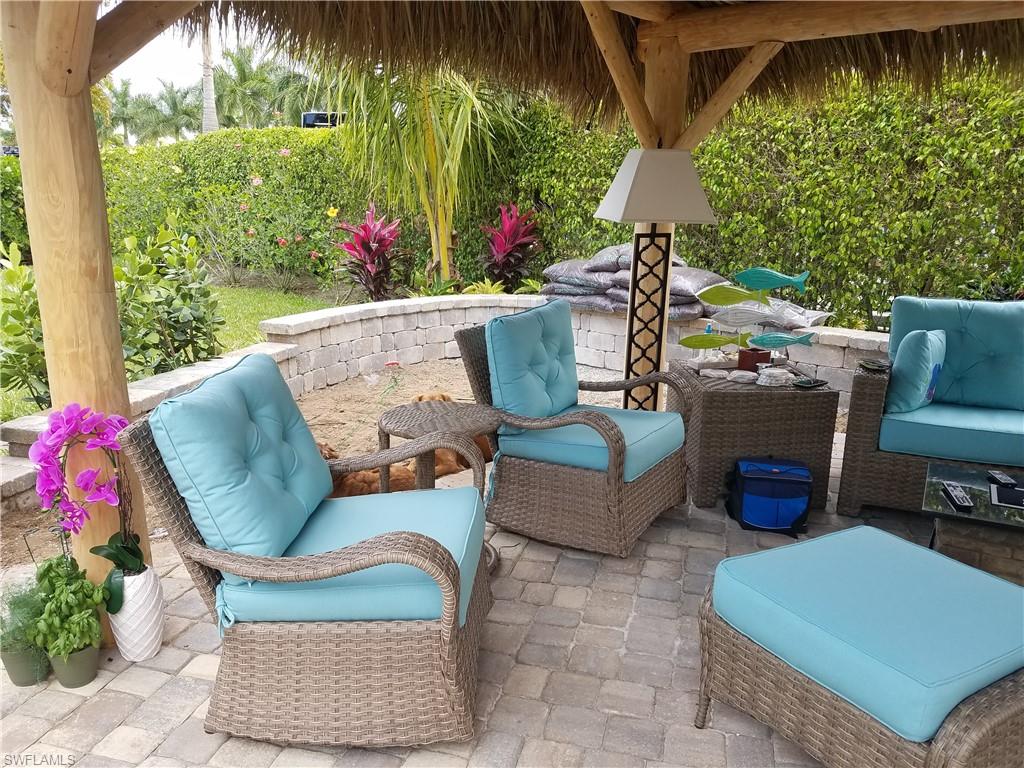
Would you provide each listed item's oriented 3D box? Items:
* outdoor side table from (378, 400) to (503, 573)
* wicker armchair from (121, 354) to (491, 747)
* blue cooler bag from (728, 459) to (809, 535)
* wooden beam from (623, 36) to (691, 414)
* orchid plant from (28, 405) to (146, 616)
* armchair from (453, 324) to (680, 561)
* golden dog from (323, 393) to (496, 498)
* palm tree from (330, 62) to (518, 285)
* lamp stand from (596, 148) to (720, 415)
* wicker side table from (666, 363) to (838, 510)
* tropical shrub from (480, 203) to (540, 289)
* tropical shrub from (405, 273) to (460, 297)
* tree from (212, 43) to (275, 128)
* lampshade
[{"bbox_3d":[-0.283,0.395,3.089,0.490,0.530,0.490,1,16,0],"label":"outdoor side table"},{"bbox_3d":[-0.484,0.431,2.222,0.880,0.930,0.700,2,16,2],"label":"wicker armchair"},{"bbox_3d":[1.161,0.493,3.494,0.295,0.285,0.210,3,14,8],"label":"blue cooler bag"},{"bbox_3d":[0.709,-0.654,3.938,0.220,2.120,0.220,1,16,0],"label":"wooden beam"},{"bbox_3d":[-1.295,0.374,2.355,0.300,0.660,0.220,-7,16,-29],"label":"orchid plant"},{"bbox_3d":[0.291,0.163,3.477,0.880,0.910,0.720,10,17,32],"label":"armchair"},{"bbox_3d":[-0.486,0.300,3.625,0.870,0.410,0.400,-6,18,-24],"label":"golden dog"},{"bbox_3d":[-0.900,-2.118,8.338,1.950,2.850,1.900,1,14,0],"label":"palm tree"},{"bbox_3d":[0.680,-0.337,3.933,0.470,1.670,0.450,-2,14,-10],"label":"lamp stand"},{"bbox_3d":[1.116,0.220,3.749,0.640,0.560,0.580,0,16,-4],"label":"wicker side table"},{"bbox_3d":[-0.001,-1.336,8.324,0.640,1.225,0.600,1,14,0],"label":"tropical shrub"},{"bbox_3d":[-0.828,-0.887,7.975,0.540,0.500,0.520,1,14,0],"label":"tropical shrub"},{"bbox_3d":[-10.317,-10.325,30.393,2.900,5.710,2.900,1,16,0],"label":"tree"},{"bbox_3d":[0.699,-0.961,3.777,0.460,0.355,0.450,-2,14,-10],"label":"lampshade"}]

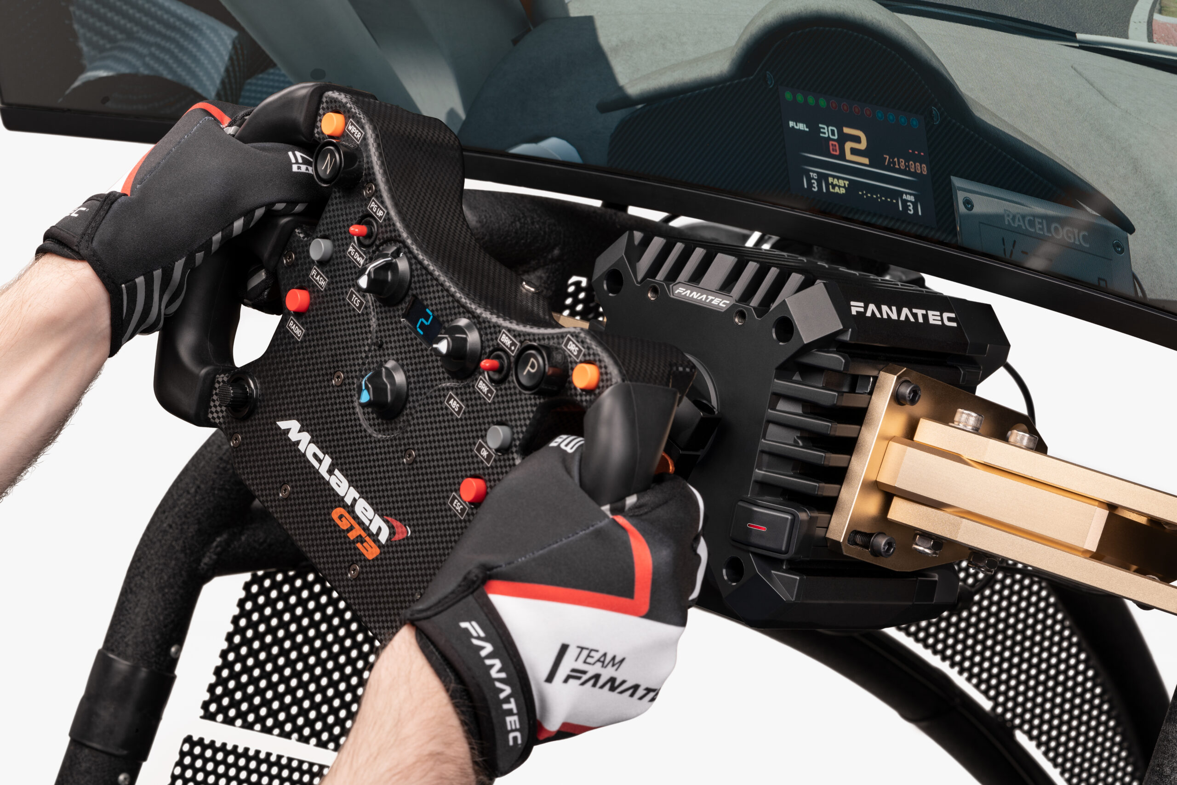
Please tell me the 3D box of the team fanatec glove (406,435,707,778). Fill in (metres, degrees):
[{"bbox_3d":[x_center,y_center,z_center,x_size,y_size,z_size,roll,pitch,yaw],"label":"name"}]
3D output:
[{"bbox_3d":[-0.009,0.075,1.066,0.085,0.107,0.145,32,32,14],"label":"team fanatec glove"}]

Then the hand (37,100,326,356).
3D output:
[{"bbox_3d":[-0.165,-0.070,1.231,0.082,0.100,0.140,38,40,26],"label":"hand"}]

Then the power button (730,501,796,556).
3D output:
[{"bbox_3d":[0.074,0.058,1.247,0.026,0.017,0.008,13,7,17],"label":"power button"}]

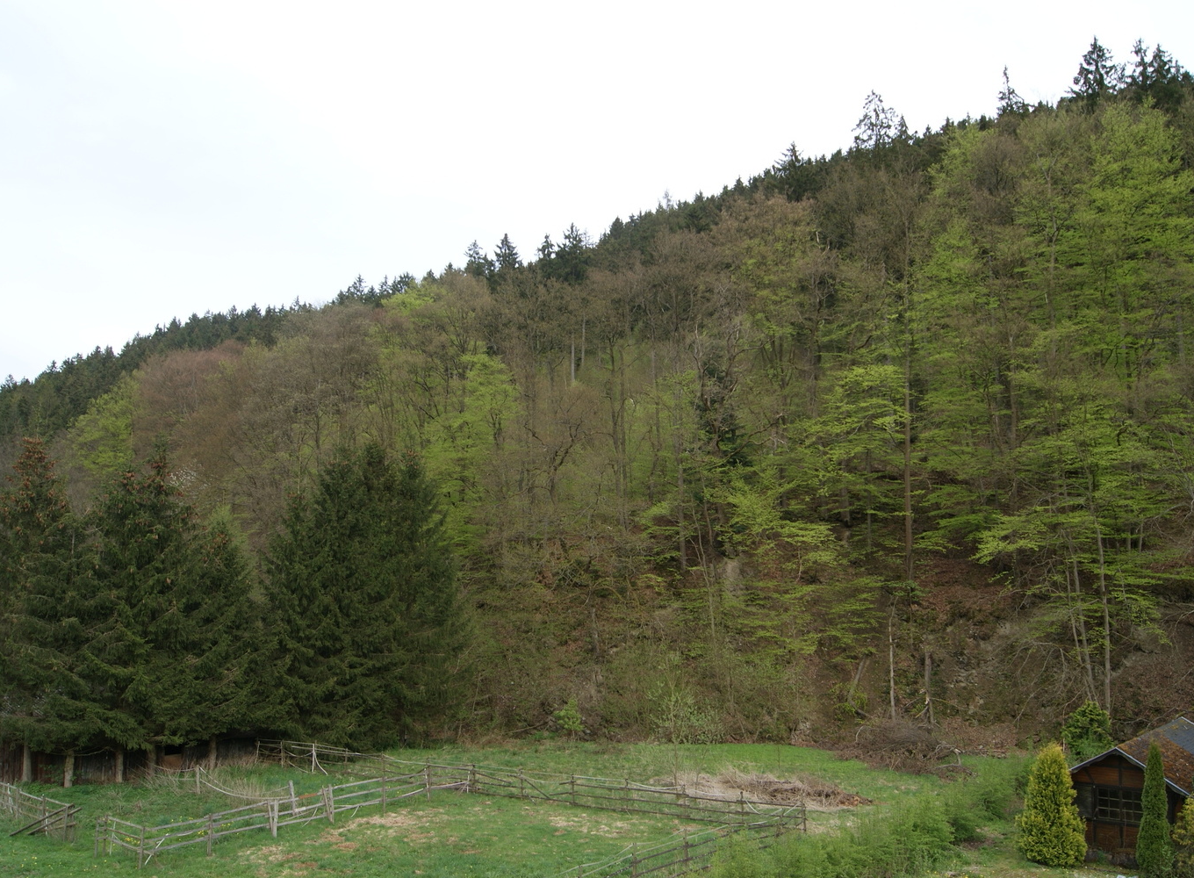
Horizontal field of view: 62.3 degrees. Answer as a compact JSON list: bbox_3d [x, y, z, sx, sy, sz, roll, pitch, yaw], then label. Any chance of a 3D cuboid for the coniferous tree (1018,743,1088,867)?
[{"bbox_3d":[14.457,11.571,31.536,2.050,3.632,2.050,0,-8,0],"label":"coniferous tree"}]

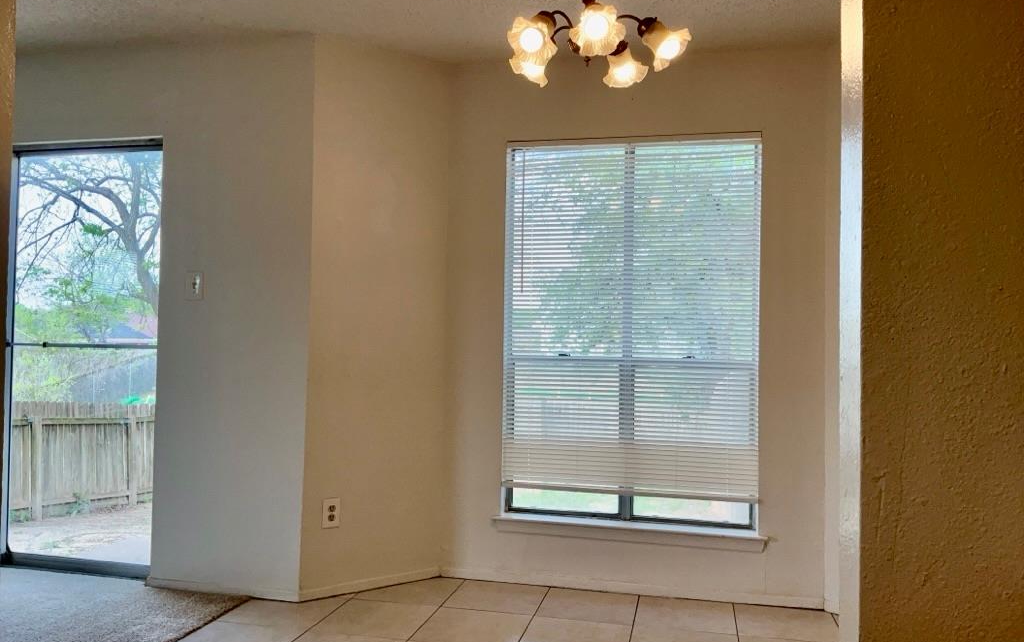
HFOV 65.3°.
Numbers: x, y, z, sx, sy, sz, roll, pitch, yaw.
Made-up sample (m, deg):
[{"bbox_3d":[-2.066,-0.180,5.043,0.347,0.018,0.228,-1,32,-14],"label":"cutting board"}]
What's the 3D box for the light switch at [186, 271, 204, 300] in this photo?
[{"bbox_3d":[-1.410,-0.156,3.543,0.079,0.122,0.016,1,-2,13],"label":"light switch"}]

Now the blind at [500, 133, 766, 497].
[{"bbox_3d":[0.532,-0.026,3.649,1.143,1.629,0.045,1,-2,13],"label":"blind"}]

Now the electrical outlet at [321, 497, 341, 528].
[{"bbox_3d":[-0.785,0.837,3.476,0.077,0.123,0.010,2,-2,-36],"label":"electrical outlet"}]

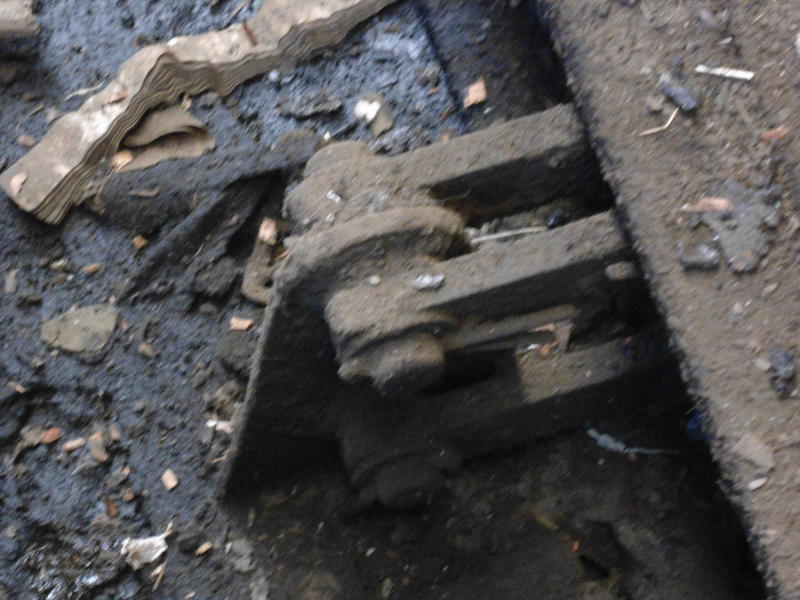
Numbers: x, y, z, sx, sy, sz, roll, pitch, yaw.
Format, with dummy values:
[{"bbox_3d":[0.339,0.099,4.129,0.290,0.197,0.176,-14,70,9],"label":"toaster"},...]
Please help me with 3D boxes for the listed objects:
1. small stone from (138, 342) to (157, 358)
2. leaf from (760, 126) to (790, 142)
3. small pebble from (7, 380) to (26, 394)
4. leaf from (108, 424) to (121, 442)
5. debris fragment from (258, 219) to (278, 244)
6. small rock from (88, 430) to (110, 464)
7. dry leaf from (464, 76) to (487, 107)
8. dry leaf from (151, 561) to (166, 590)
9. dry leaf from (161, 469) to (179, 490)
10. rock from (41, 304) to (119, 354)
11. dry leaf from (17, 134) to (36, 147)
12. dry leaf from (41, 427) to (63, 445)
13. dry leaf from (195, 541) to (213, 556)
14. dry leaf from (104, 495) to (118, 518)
[{"bbox_3d":[-0.220,0.044,2.112,0.015,0.008,0.011,23,54,18],"label":"small stone"},{"bbox_3d":[0.303,-0.133,1.954,0.024,0.005,0.009,-15,53,-8],"label":"leaf"},{"bbox_3d":[-0.330,0.075,2.087,0.018,0.006,0.009,25,54,19],"label":"small pebble"},{"bbox_3d":[-0.187,0.086,1.583,0.005,0.004,0.013,-25,54,-5],"label":"leaf"},{"bbox_3d":[-0.116,-0.060,2.133,0.015,0.009,0.026,-10,51,-8],"label":"debris fragment"},{"bbox_3d":[-0.233,0.114,1.871,0.010,0.009,0.028,-17,53,-9],"label":"small rock"},{"bbox_3d":[0.065,-0.178,2.080,0.015,0.006,0.035,3,52,6],"label":"dry leaf"},{"bbox_3d":[-0.153,0.171,1.516,0.006,0.004,0.021,8,58,18],"label":"dry leaf"},{"bbox_3d":[-0.148,0.114,1.555,0.008,0.004,0.013,-32,55,-10],"label":"dry leaf"},{"bbox_3d":[-0.256,0.023,1.937,0.060,0.020,0.042,0,52,4],"label":"rock"},{"bbox_3d":[-0.269,-0.115,1.740,0.017,0.004,0.006,26,65,27],"label":"dry leaf"},{"bbox_3d":[-0.228,0.088,1.591,0.013,0.004,0.009,-37,56,-13],"label":"dry leaf"},{"bbox_3d":[-0.146,0.186,1.812,0.013,0.005,0.005,-36,58,-22],"label":"dry leaf"},{"bbox_3d":[-0.185,0.131,1.552,0.006,0.004,0.015,-21,54,-2],"label":"dry leaf"}]

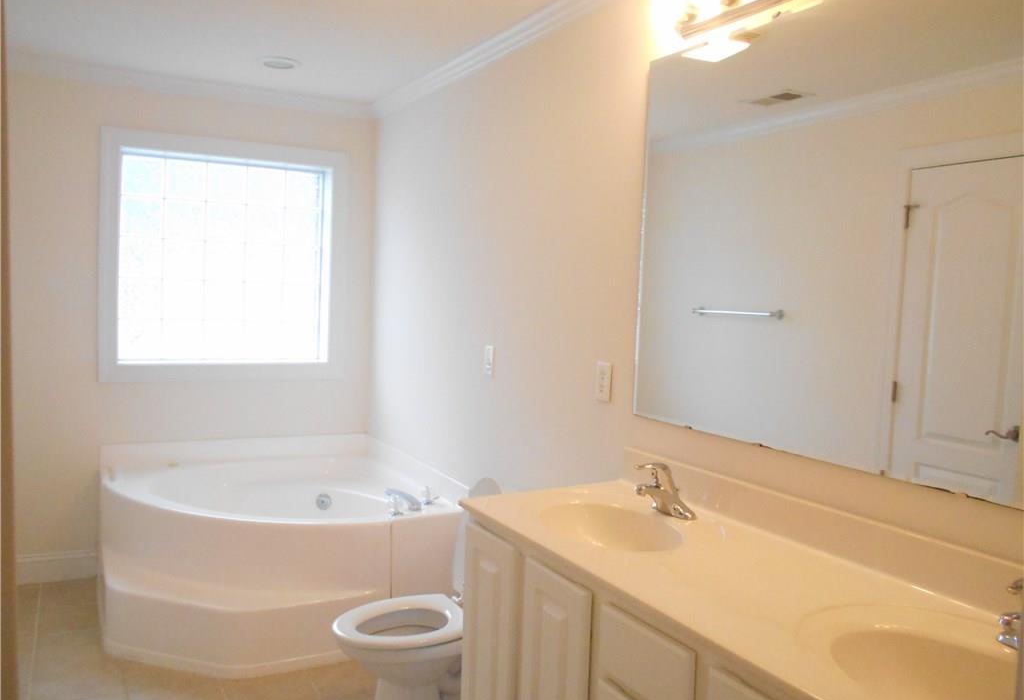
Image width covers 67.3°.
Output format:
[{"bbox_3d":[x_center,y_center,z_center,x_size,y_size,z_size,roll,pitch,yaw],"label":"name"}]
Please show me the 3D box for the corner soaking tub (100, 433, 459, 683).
[{"bbox_3d":[-1.115,0.844,3.523,1.357,0.643,1.302,0,5,-28],"label":"corner soaking tub"}]

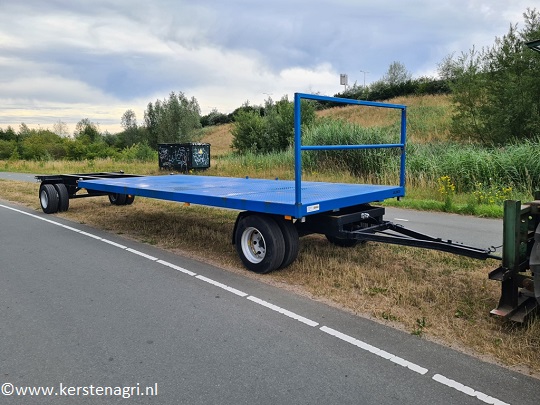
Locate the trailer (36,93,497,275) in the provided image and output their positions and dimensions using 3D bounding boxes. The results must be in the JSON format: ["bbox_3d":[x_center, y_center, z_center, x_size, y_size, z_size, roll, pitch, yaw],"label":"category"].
[{"bbox_3d":[-1.523,-0.530,8.159,11.370,2.220,2.550,6,11,44],"label":"trailer"}]

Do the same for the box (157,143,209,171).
[{"bbox_3d":[-5.405,-2.820,25.823,2.800,1.800,1.500,4,9,35],"label":"box"}]

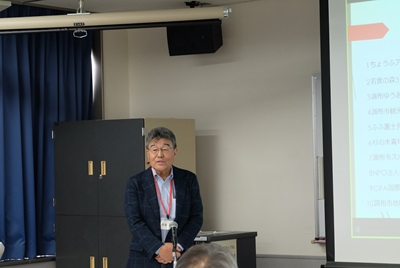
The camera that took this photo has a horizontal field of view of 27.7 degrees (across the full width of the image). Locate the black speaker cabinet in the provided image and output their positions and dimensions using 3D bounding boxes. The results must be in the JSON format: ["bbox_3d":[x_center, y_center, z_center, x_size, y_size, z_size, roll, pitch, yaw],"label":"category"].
[{"bbox_3d":[-0.038,-0.765,6.240,0.352,0.252,0.243,-1,21,17],"label":"black speaker cabinet"}]

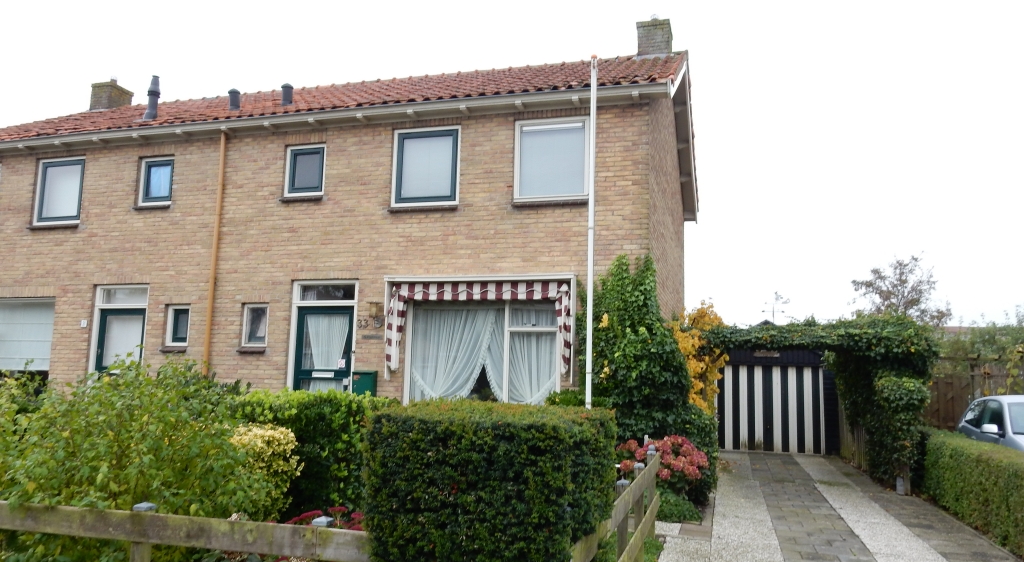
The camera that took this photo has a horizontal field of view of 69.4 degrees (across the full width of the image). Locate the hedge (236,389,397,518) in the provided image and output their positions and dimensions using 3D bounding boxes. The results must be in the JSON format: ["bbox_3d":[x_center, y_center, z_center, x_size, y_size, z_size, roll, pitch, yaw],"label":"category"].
[{"bbox_3d":[-1.869,1.677,7.045,1.507,1.250,0.800,-1,-8,16],"label":"hedge"}]

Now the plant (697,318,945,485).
[{"bbox_3d":[4.531,1.831,11.272,3.391,2.470,1.950,-1,-8,16],"label":"plant"}]

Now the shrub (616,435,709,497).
[{"bbox_3d":[1.638,2.140,8.242,1.207,0.850,0.950,-1,-8,16],"label":"shrub"}]

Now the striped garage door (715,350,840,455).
[{"bbox_3d":[5.682,2.725,16.146,2.475,2.095,0.160,-1,-8,16],"label":"striped garage door"}]

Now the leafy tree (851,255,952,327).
[{"bbox_3d":[10.675,1.841,20.267,3.000,4.981,3.000,-1,-8,16],"label":"leafy tree"}]

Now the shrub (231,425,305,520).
[{"bbox_3d":[-2.063,1.677,6.051,0.720,0.990,0.720,-1,-8,16],"label":"shrub"}]

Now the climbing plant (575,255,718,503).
[{"bbox_3d":[1.671,1.173,9.044,1.833,2.970,1.050,-1,-8,16],"label":"climbing plant"}]

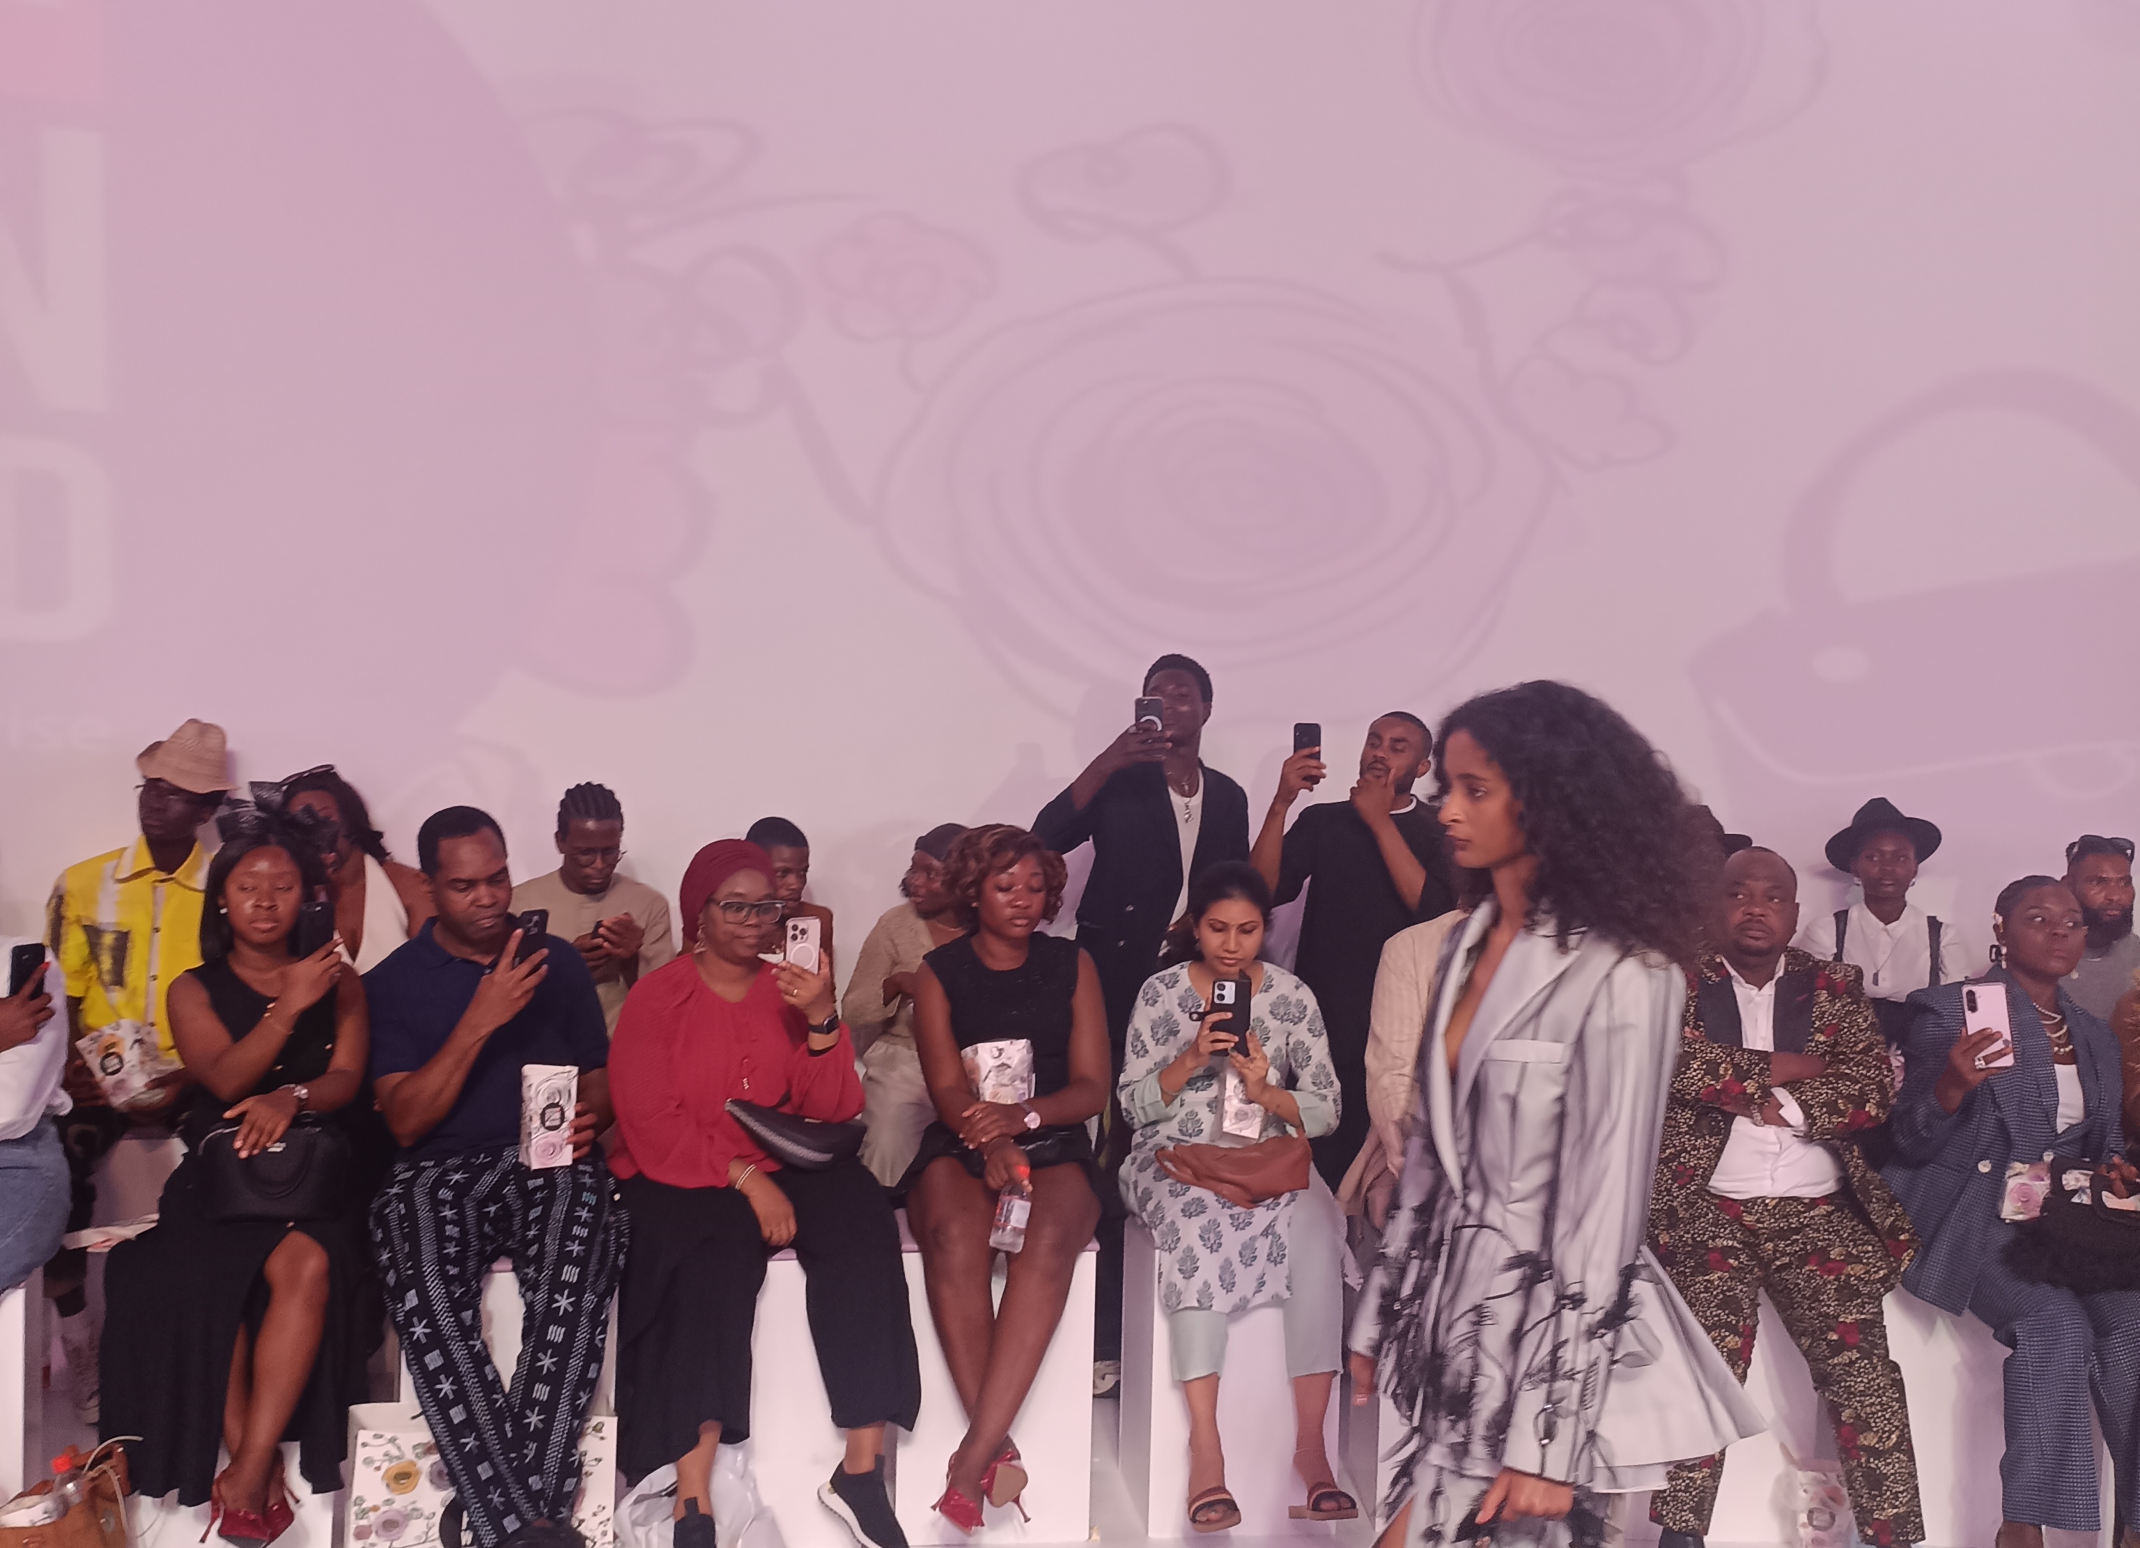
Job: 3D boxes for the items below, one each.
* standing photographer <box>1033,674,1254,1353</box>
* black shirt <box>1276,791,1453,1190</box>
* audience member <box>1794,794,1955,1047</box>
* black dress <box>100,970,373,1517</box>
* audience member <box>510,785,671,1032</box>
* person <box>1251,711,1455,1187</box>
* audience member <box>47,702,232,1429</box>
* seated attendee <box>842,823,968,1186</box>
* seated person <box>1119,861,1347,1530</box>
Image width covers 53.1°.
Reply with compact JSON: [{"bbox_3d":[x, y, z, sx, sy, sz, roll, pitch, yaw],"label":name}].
[{"bbox_3d":[0.179,0.655,5.300,0.540,1.860,0.480,1,2,-10],"label":"standing photographer"},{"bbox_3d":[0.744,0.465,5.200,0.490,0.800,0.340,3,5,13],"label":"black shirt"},{"bbox_3d":[1.966,0.840,5.200,0.460,1.530,0.600,2,2,12],"label":"audience member"},{"bbox_3d":[-1.587,0.852,4.097,0.500,0.950,0.620,1,3,-10],"label":"black dress"},{"bbox_3d":[-1.179,0.769,5.234,0.500,1.470,0.750,1,3,-8],"label":"audience member"},{"bbox_3d":[0.725,0.724,5.300,0.540,1.750,0.450,2,2,12],"label":"person"},{"bbox_3d":[-2.167,0.679,5.100,0.530,1.610,0.760,1,3,-10],"label":"audience member"},{"bbox_3d":[-0.328,0.828,5.306,0.510,1.390,0.750,2,3,0],"label":"seated attendee"},{"bbox_3d":[0.341,0.870,4.580,0.490,1.350,0.630,1,2,-3],"label":"seated person"}]

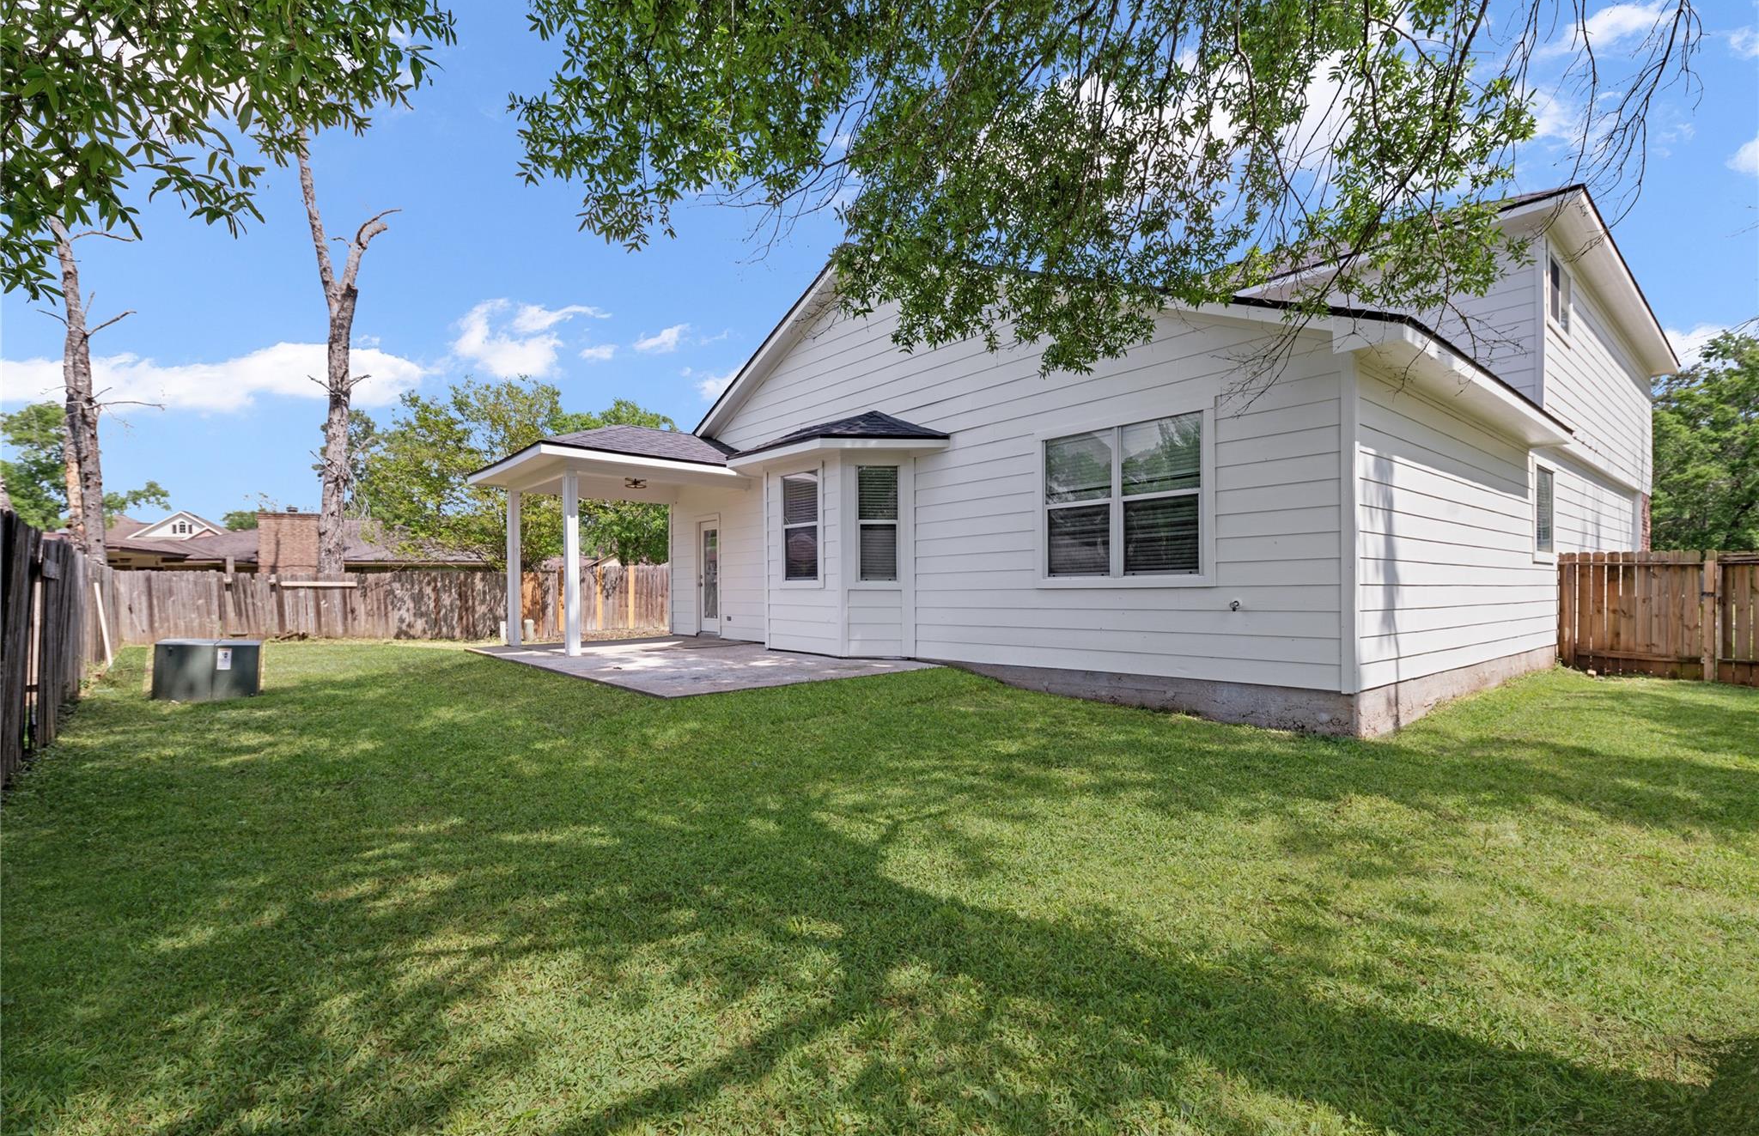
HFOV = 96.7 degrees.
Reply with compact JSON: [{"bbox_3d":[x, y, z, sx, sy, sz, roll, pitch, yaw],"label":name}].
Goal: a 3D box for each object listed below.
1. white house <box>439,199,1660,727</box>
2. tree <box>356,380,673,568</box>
[{"bbox_3d":[5.723,-2.974,16.140,23.200,9.400,13.600,1,-3,-40],"label":"white house"},{"bbox_3d":[-12.200,-2.000,26.300,9.600,8.500,8.600,0,-2,-25],"label":"tree"}]

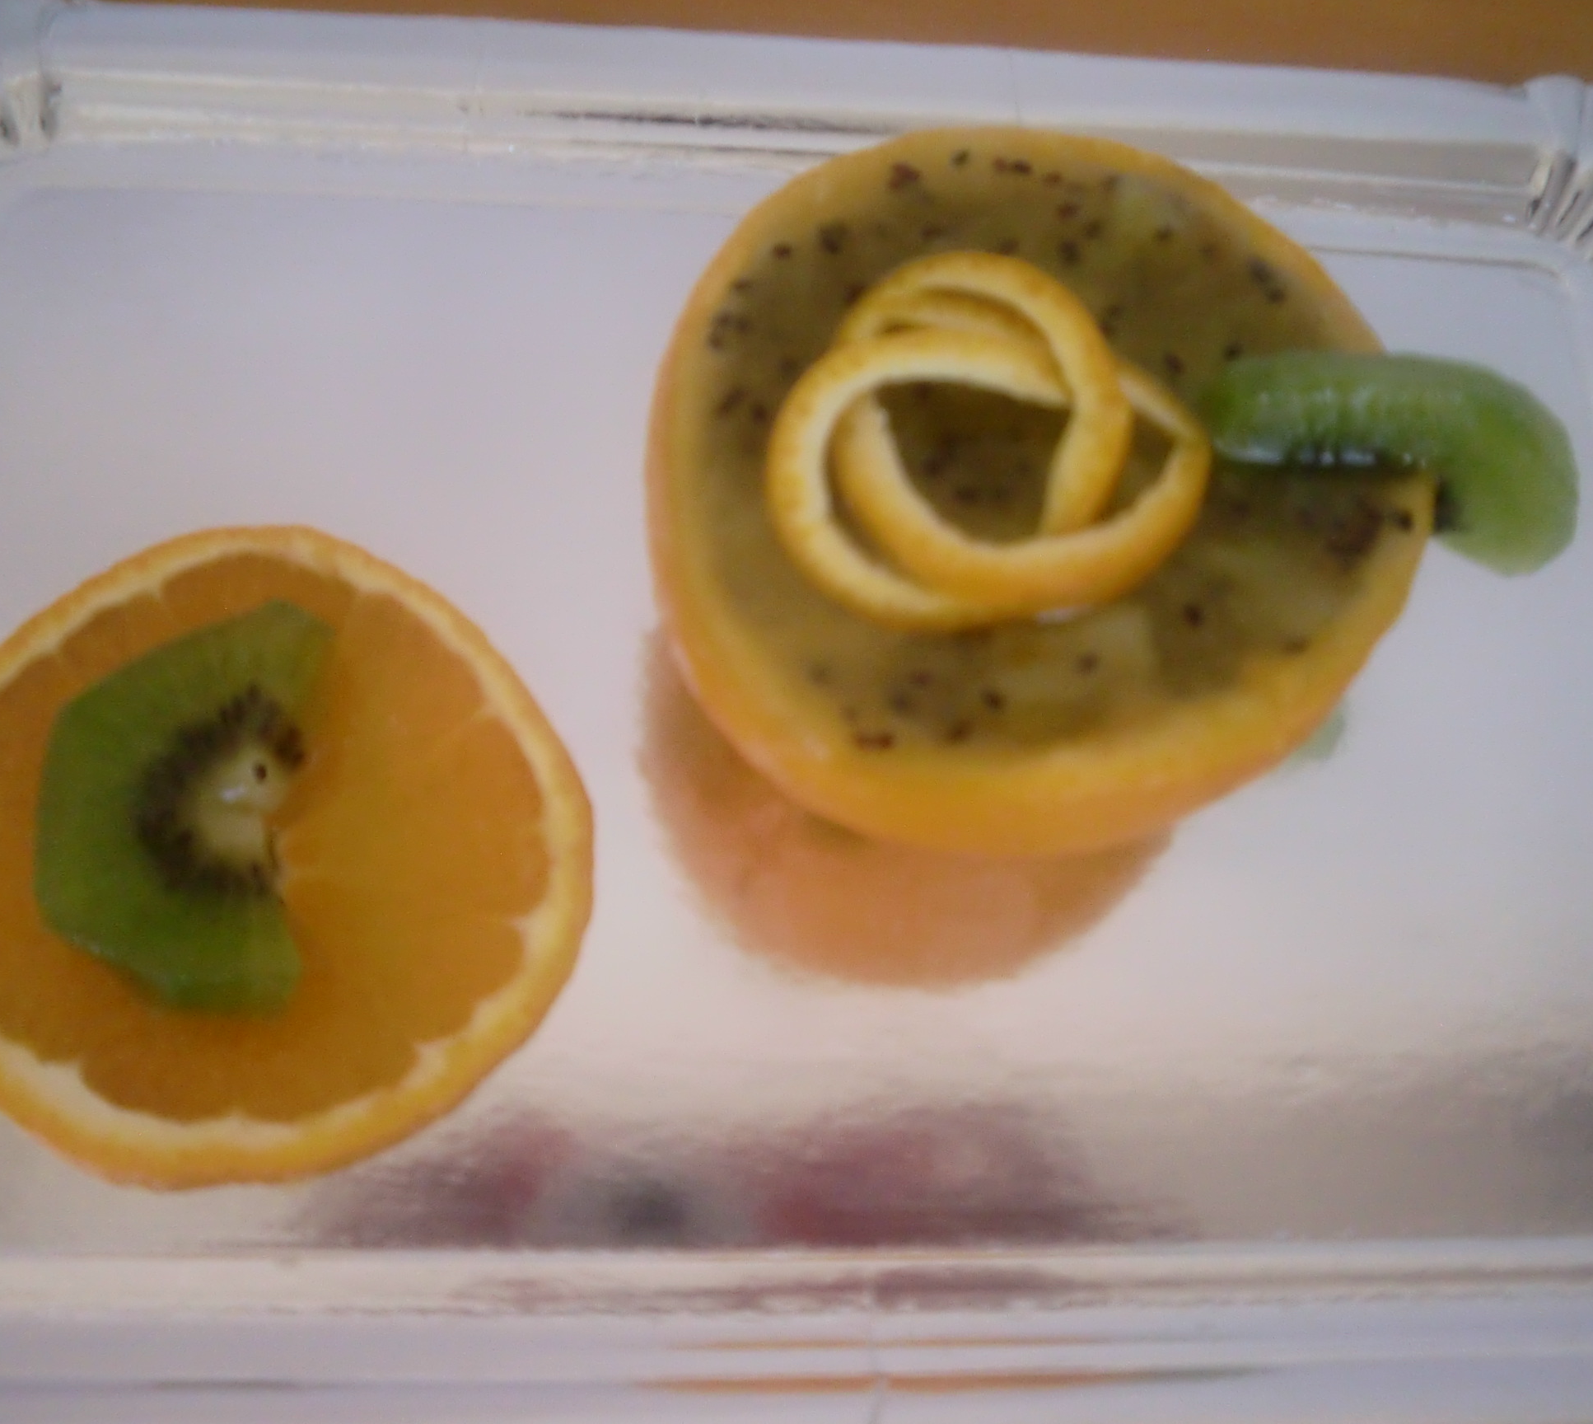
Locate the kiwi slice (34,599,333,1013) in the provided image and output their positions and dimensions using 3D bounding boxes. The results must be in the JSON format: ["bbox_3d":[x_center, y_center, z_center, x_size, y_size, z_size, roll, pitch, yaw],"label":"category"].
[{"bbox_3d":[-0.069,0.010,0.172,0.028,0.009,0.046,2,71,-5],"label":"kiwi slice"}]

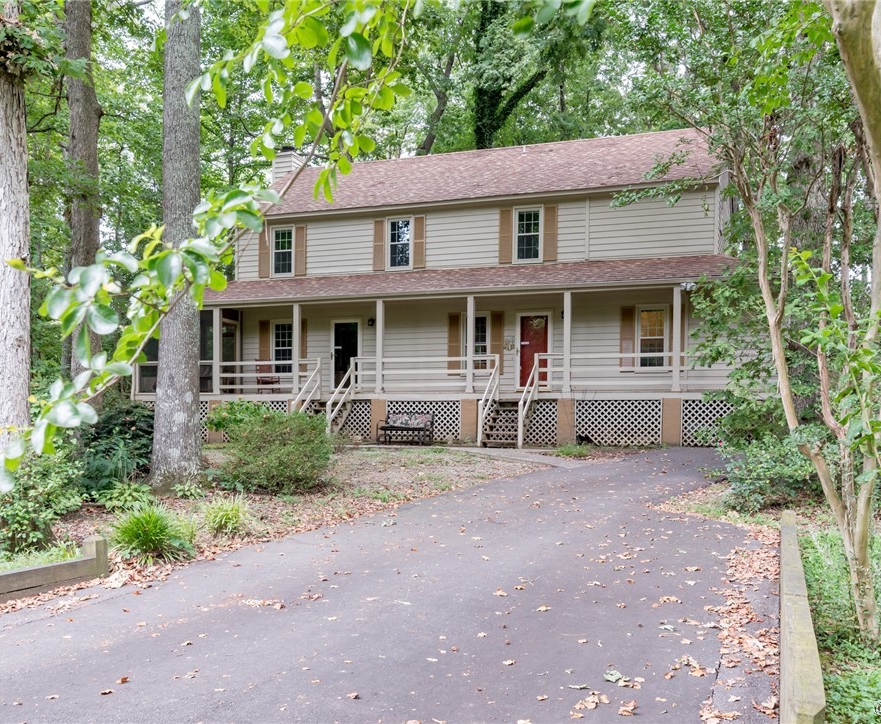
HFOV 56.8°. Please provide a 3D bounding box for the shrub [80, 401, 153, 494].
[{"bbox_3d":[-4.699,1.202,12.059,1.350,1.290,1.300,1,-3,-21],"label":"shrub"}]

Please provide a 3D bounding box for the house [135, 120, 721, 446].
[{"bbox_3d":[0.520,-2.504,26.459,17.700,9.770,10.000,-1,-3,19],"label":"house"}]

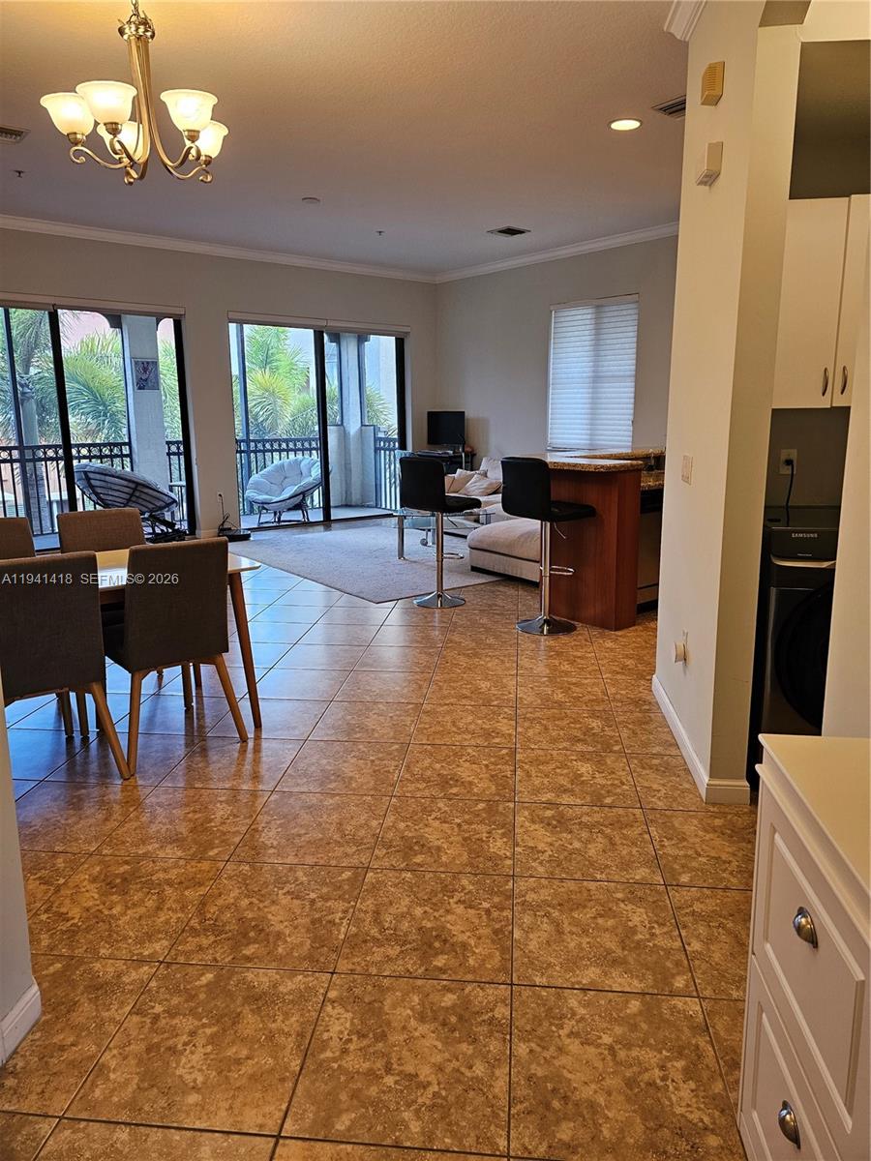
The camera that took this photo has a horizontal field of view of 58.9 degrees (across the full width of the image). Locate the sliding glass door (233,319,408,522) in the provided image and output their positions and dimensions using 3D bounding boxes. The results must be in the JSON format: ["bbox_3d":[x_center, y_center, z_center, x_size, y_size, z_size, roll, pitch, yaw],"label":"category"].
[{"bbox_3d":[-1.426,-2.002,10.009,2.530,2.420,0.100,-10,16,-37],"label":"sliding glass door"}]

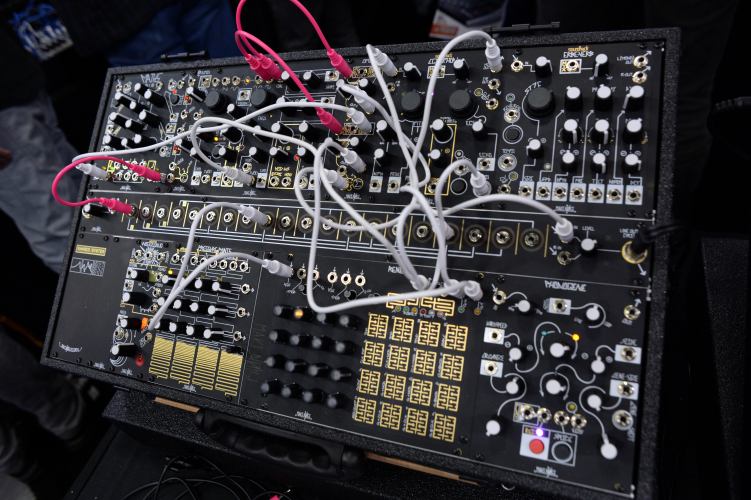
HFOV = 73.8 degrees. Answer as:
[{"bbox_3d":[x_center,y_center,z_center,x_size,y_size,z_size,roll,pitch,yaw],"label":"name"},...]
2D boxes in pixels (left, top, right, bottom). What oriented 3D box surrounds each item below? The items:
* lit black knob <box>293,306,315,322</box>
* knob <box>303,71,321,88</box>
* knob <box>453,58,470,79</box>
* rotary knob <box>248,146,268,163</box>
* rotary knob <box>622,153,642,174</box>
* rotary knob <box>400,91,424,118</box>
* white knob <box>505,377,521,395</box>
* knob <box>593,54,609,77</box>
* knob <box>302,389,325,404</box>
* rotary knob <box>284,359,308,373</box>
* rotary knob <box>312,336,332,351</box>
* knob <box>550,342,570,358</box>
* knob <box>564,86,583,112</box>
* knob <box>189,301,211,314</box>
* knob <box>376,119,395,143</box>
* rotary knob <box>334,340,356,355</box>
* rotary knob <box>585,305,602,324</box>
[{"bbox_3d":[-0.059,0.051,0.402,0.011,0.014,0.012,-13,75,18],"label":"lit black knob"},{"bbox_3d":[-0.056,-0.148,0.436,0.013,0.015,0.012,-4,78,20],"label":"knob"},{"bbox_3d":[0.067,-0.142,0.393,0.012,0.015,0.011,-4,78,20],"label":"knob"},{"bbox_3d":[-0.104,-0.084,0.441,0.011,0.014,0.012,-4,78,20],"label":"rotary knob"},{"bbox_3d":[0.166,-0.056,0.326,0.012,0.015,0.011,-5,77,21],"label":"rotary knob"},{"bbox_3d":[0.030,-0.116,0.398,0.018,0.013,0.019,-4,78,20],"label":"rotary knob"},{"bbox_3d":[0.091,0.090,0.331,0.011,0.014,0.012,-4,78,20],"label":"white knob"},{"bbox_3d":[0.156,-0.128,0.346,0.011,0.015,0.012,-5,77,21],"label":"knob"},{"bbox_3d":[-0.048,0.111,0.380,0.012,0.015,0.011,-5,77,21],"label":"knob"},{"bbox_3d":[-0.064,0.091,0.396,0.012,0.015,0.011,-4,78,20],"label":"rotary knob"},{"bbox_3d":[-0.042,0.071,0.386,0.011,0.014,0.012,-4,78,20],"label":"rotary knob"},{"bbox_3d":[0.117,0.064,0.321,0.013,0.017,0.012,-5,77,21],"label":"knob"},{"bbox_3d":[0.140,-0.109,0.357,0.012,0.017,0.013,-4,78,20],"label":"knob"},{"bbox_3d":[-0.155,0.051,0.440,0.011,0.014,0.011,7,81,22],"label":"knob"},{"bbox_3d":[0.008,-0.096,0.400,0.012,0.017,0.013,-5,77,21],"label":"knob"},{"bbox_3d":[-0.024,0.074,0.380,0.012,0.015,0.013,-4,78,20],"label":"rotary knob"},{"bbox_3d":[0.140,0.041,0.323,0.012,0.015,0.013,-4,78,20],"label":"rotary knob"}]

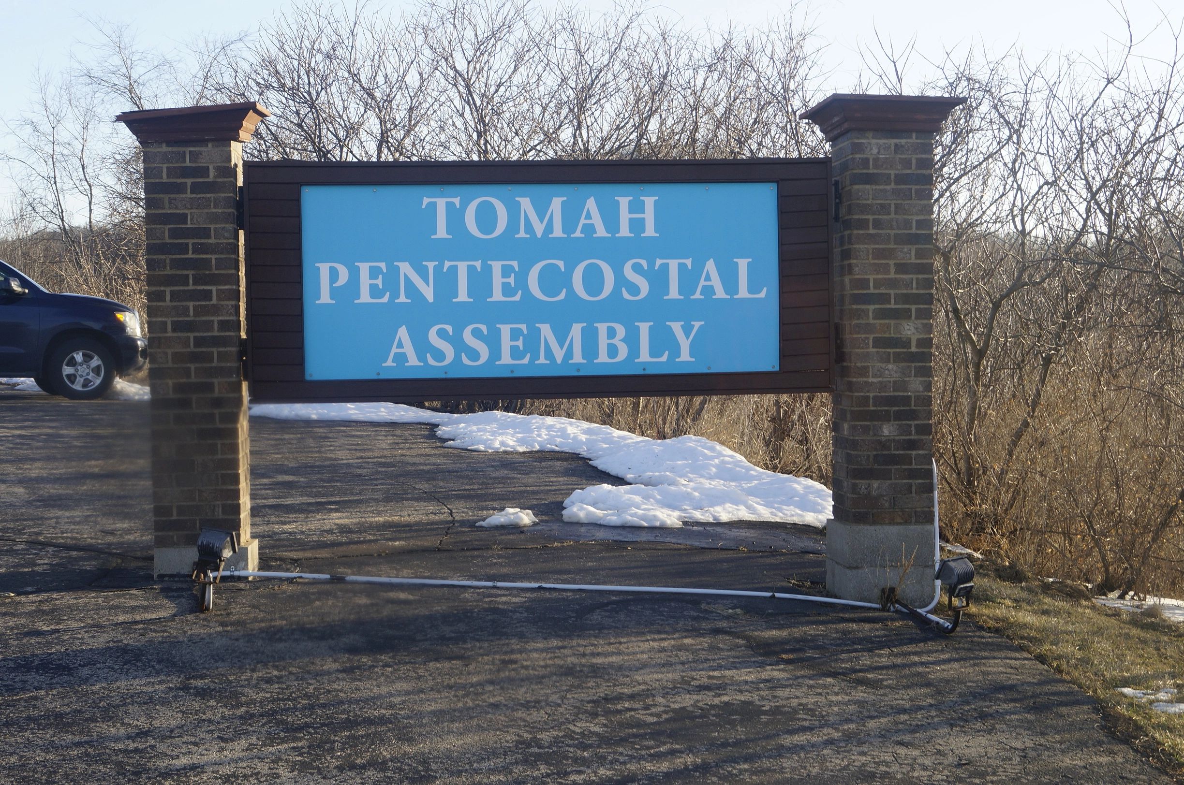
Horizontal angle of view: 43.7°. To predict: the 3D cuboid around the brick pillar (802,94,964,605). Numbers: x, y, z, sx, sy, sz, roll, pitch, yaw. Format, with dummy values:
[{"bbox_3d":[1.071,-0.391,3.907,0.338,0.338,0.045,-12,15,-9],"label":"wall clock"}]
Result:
[{"bbox_3d":[1.427,-0.183,7.287,0.646,2.435,0.646,0,1,-4],"label":"brick pillar"}]

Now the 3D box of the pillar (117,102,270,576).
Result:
[{"bbox_3d":[-1.861,-0.230,7.013,0.630,2.186,0.630,-1,1,-6],"label":"pillar"}]

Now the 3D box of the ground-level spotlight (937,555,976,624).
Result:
[{"bbox_3d":[1.613,0.880,6.550,0.160,0.305,0.115,-2,2,-45],"label":"ground-level spotlight"}]

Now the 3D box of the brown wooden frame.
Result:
[{"bbox_3d":[-0.233,-0.543,7.120,2.799,1.142,0.120,-1,1,-5],"label":"brown wooden frame"}]

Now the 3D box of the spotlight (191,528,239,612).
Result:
[{"bbox_3d":[-1.556,0.731,6.100,0.165,0.335,0.125,0,1,39],"label":"spotlight"}]

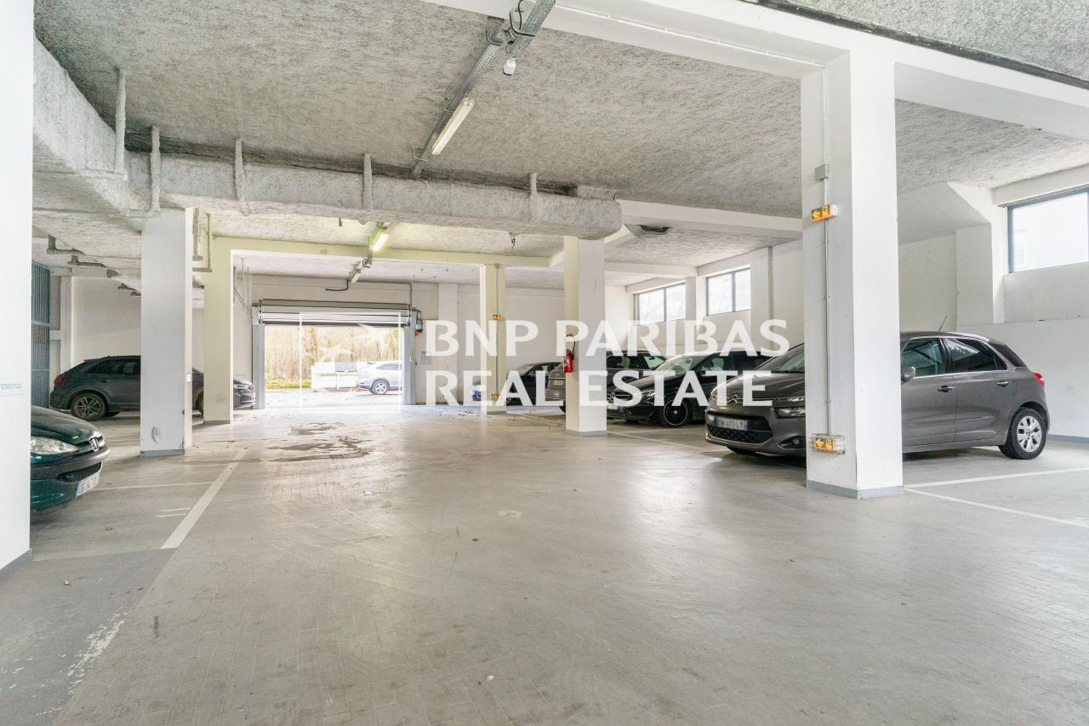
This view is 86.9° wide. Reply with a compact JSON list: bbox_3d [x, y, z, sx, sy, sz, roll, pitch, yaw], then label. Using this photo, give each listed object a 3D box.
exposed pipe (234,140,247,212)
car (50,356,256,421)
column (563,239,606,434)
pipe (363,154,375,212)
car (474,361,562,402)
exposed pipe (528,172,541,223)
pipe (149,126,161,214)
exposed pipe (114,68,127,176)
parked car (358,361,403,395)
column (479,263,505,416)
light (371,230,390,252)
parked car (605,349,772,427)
[{"bbox_3d":[-3.994,-2.461,7.545,0.120,0.970,0.120,0,-1,-22],"label":"exposed pipe"},{"bbox_3d":[-9.593,0.584,14.525,4.380,1.590,1.840,0,-1,-18],"label":"car"},{"bbox_3d":[0.748,-0.492,10.233,0.520,3.500,0.540,0,-1,-20],"label":"column"},{"bbox_3d":[-2.384,-2.463,7.832,0.110,0.780,0.100,0,-1,-20],"label":"pipe"},{"bbox_3d":[-0.224,0.685,19.983,4.400,1.470,1.800,0,-1,-20],"label":"car"},{"bbox_3d":[-0.155,-2.602,9.106,0.120,0.826,0.120,0,-1,-22],"label":"exposed pipe"},{"bbox_3d":[-4.873,-2.413,7.187,0.120,1.084,0.120,0,-1,-22],"label":"pipe"},{"bbox_3d":[-4.140,-2.350,5.597,0.100,1.030,0.100,0,-1,-20],"label":"exposed pipe"},{"bbox_3d":[-7.195,0.789,29.392,4.500,1.660,1.840,0,-1,-26],"label":"parked car"},{"bbox_3d":[-1.369,-0.594,15.458,0.540,3.900,0.540,0,-1,-20],"label":"column"},{"bbox_3d":[-3.474,-2.580,12.247,0.140,0.110,1.570,0,-1,-22],"label":"light"},{"bbox_3d":[3.512,0.530,12.539,4.420,1.490,1.800,0,-1,-20],"label":"parked car"}]

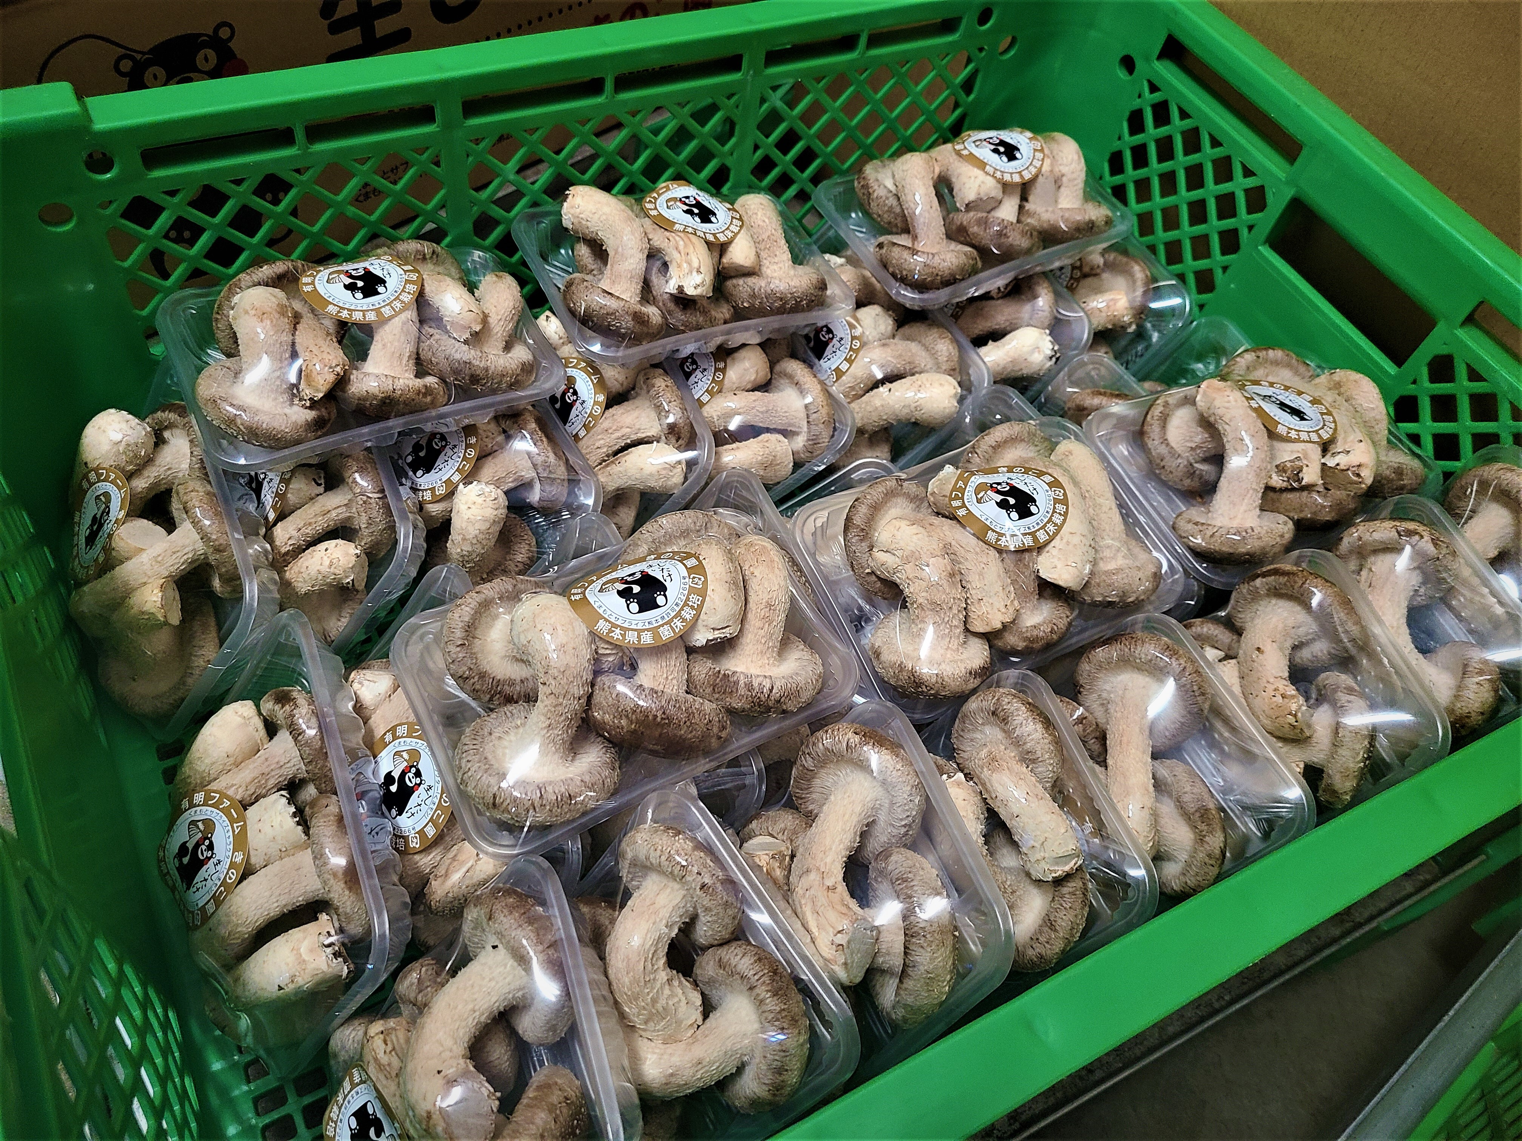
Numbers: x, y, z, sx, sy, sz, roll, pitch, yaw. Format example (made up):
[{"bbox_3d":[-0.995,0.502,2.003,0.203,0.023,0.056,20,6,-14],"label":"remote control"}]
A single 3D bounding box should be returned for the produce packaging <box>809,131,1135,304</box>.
[{"bbox_3d":[0.102,-0.174,0.554,0.132,0.057,0.094,-20,56,-15],"label":"produce packaging"}]

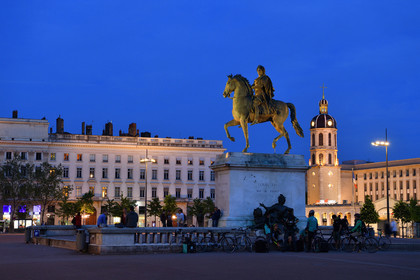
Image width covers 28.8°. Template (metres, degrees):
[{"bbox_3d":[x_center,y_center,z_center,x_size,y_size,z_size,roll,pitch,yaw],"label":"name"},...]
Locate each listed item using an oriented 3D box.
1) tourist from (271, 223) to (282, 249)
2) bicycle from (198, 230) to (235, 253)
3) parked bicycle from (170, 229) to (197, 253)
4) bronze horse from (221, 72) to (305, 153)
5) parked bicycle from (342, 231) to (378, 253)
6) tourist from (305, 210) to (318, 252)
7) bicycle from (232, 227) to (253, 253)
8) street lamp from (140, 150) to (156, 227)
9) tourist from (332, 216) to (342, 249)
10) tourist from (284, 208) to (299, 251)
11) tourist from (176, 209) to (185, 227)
[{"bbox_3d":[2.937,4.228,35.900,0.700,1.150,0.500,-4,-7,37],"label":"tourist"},{"bbox_3d":[0.284,4.378,35.700,1.700,1.020,0.550,2,-6,-11],"label":"bicycle"},{"bbox_3d":[-1.121,4.319,35.200,1.680,1.020,0.550,2,-6,-13],"label":"parked bicycle"},{"bbox_3d":[2.986,-1.366,46.000,4.800,4.250,1.400,2,-6,-20],"label":"bronze horse"},{"bbox_3d":[6.745,4.503,36.600,1.720,1.030,0.550,-1,-6,9],"label":"parked bicycle"},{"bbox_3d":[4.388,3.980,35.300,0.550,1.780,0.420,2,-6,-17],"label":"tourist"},{"bbox_3d":[1.399,4.355,35.700,1.680,1.080,0.550,0,-6,0],"label":"bicycle"},{"bbox_3d":[-9.067,7.310,120.000,2.200,12.000,2.200,0,-6,0],"label":"street lamp"},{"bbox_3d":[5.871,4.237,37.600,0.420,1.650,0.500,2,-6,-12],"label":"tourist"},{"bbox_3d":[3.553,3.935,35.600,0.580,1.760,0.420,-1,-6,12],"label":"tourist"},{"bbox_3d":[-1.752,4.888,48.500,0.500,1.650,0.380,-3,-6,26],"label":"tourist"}]

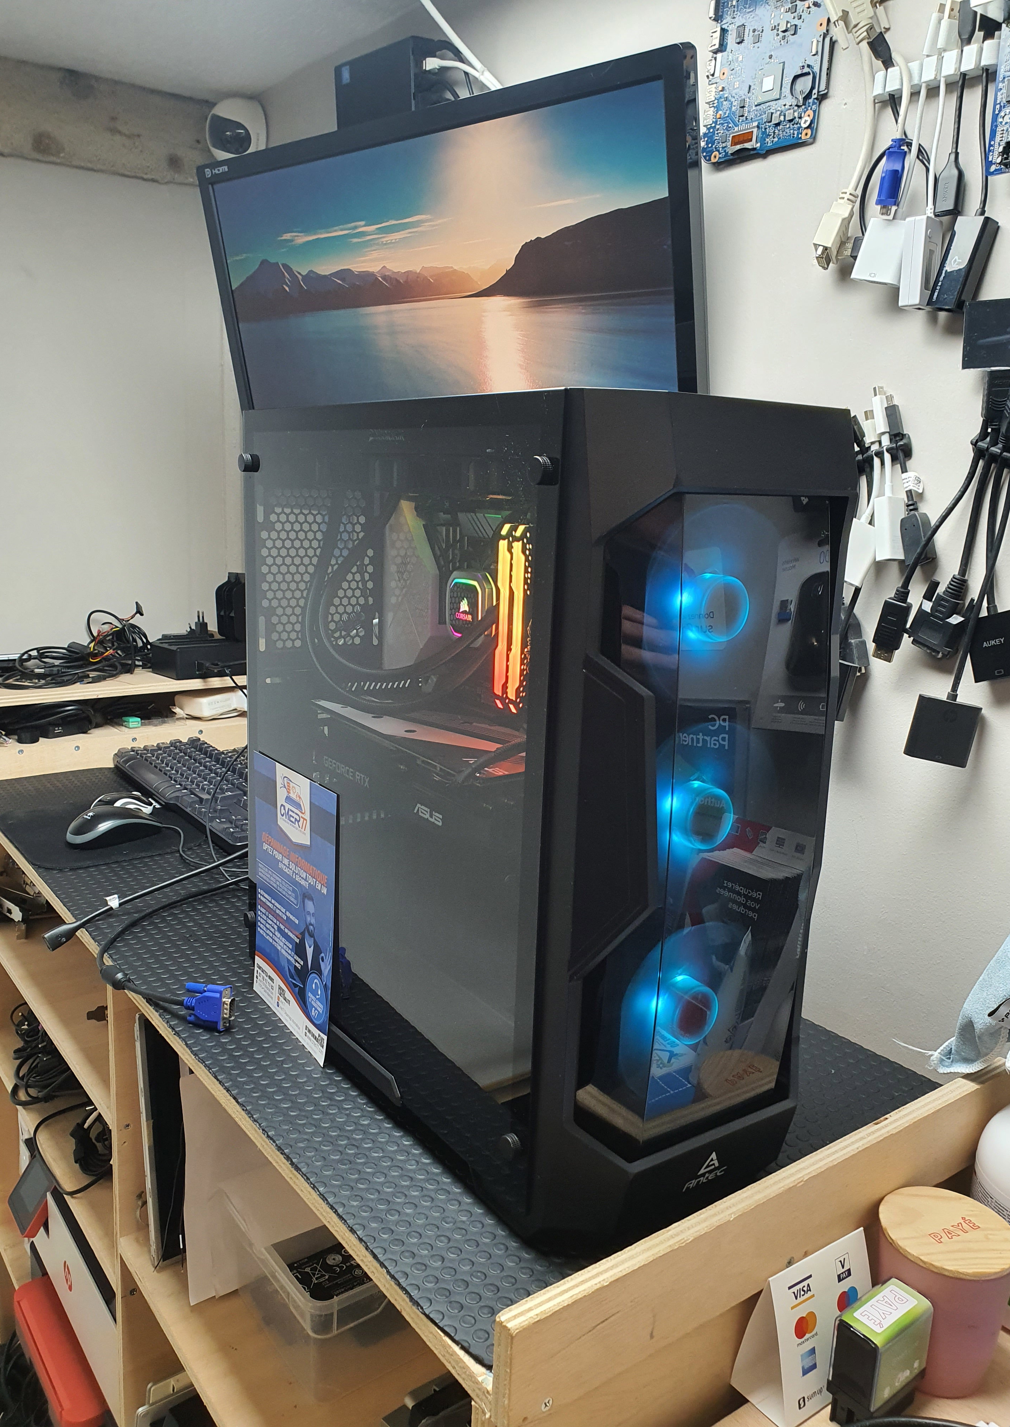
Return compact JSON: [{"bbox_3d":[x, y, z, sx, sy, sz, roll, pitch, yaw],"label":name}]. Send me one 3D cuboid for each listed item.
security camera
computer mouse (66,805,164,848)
[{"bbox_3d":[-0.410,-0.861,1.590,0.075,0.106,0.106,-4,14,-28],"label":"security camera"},{"bbox_3d":[-0.472,0.132,1.296,0.111,0.039,0.062,-6,14,-33],"label":"computer mouse"}]

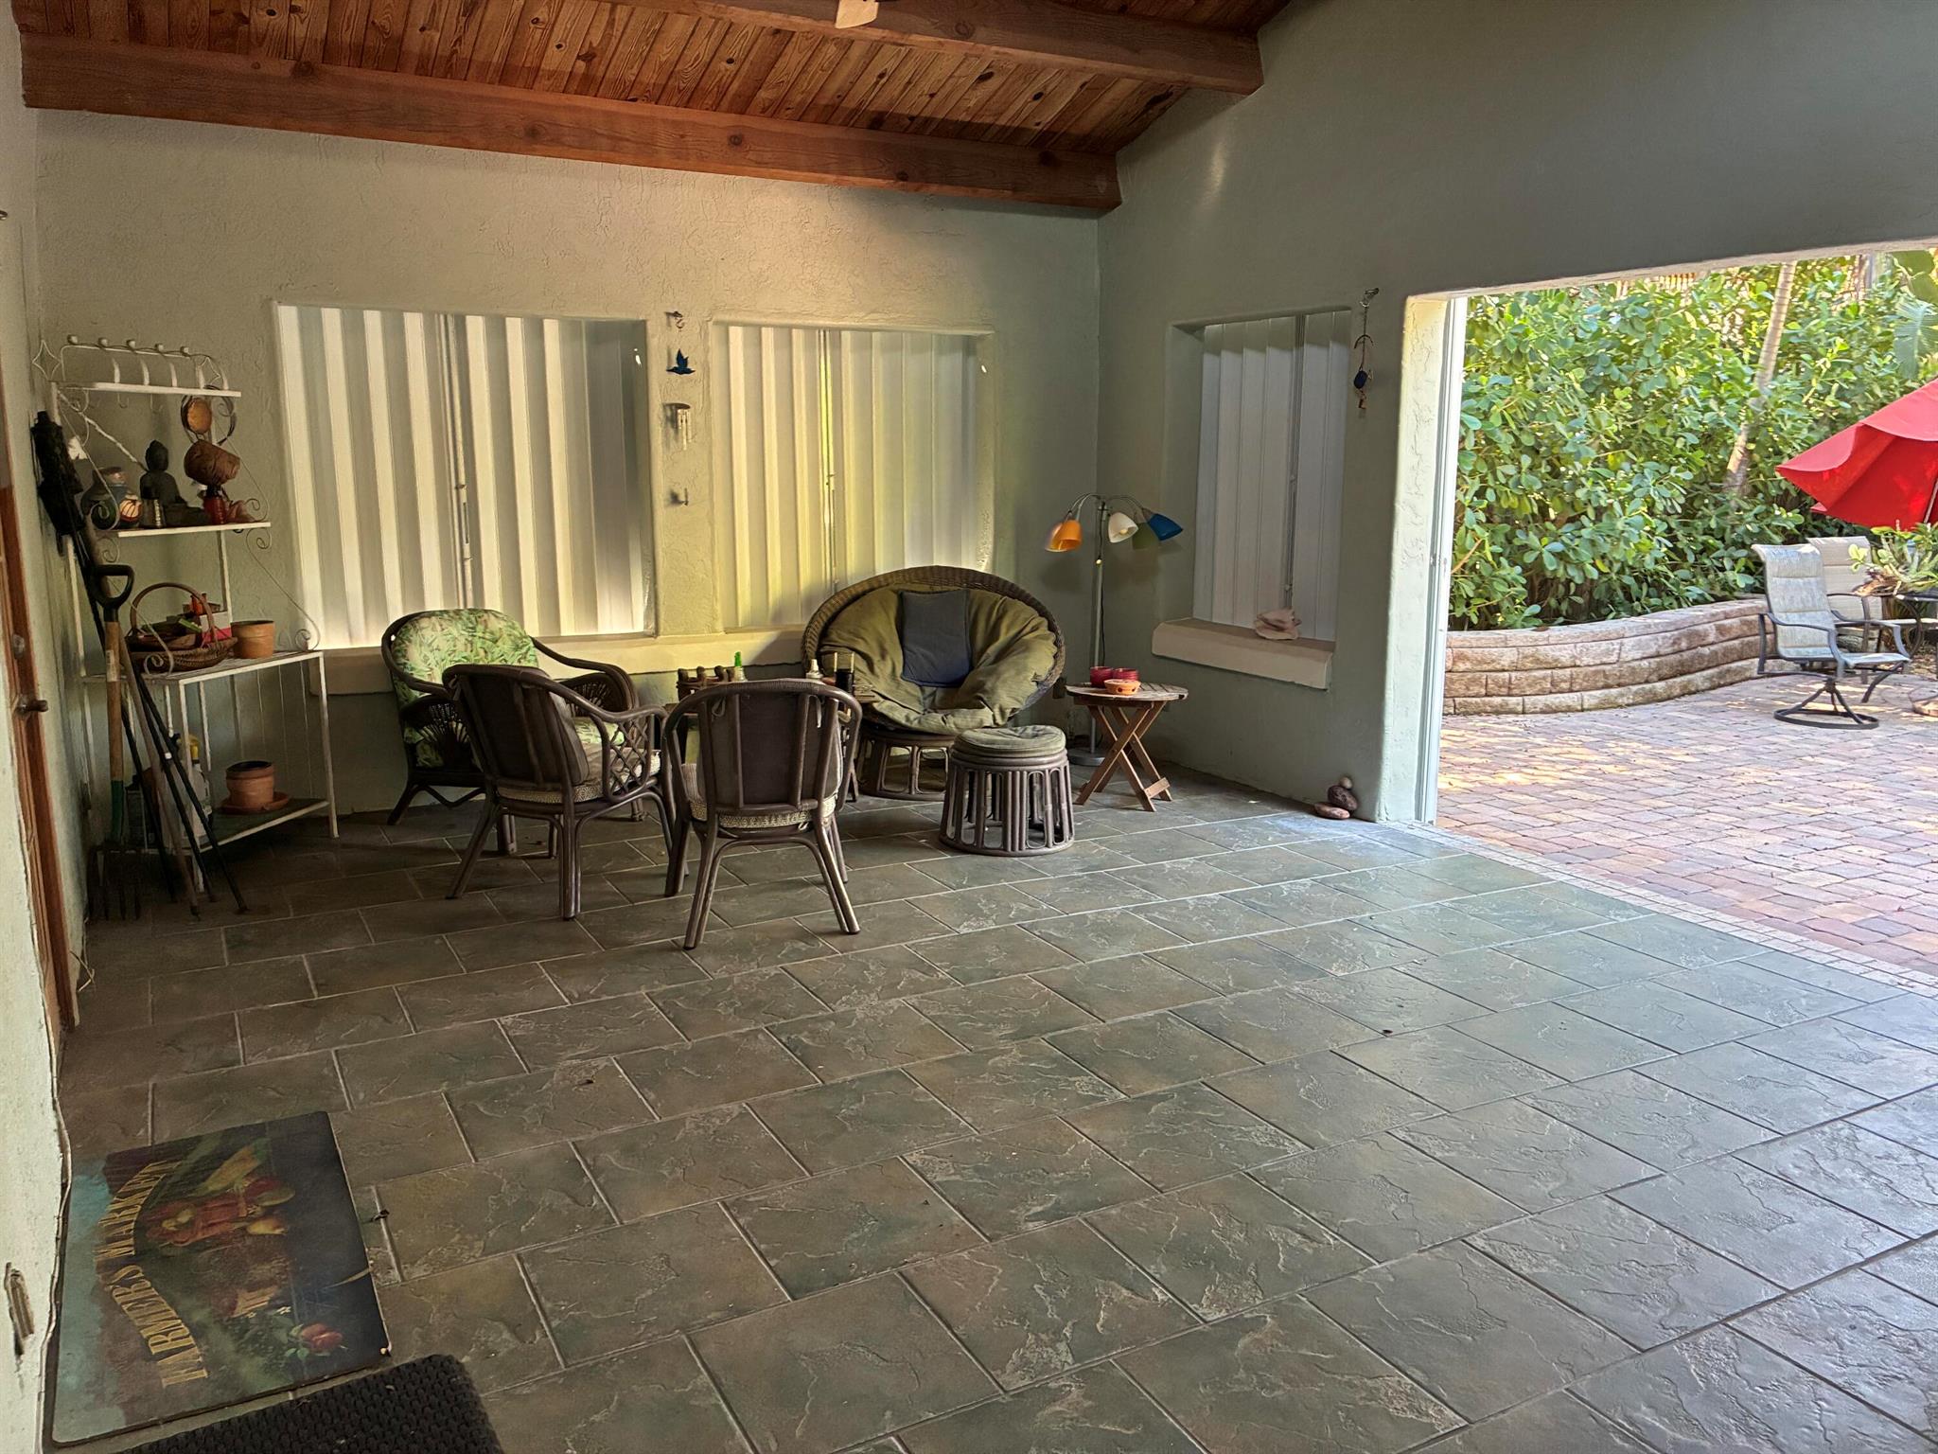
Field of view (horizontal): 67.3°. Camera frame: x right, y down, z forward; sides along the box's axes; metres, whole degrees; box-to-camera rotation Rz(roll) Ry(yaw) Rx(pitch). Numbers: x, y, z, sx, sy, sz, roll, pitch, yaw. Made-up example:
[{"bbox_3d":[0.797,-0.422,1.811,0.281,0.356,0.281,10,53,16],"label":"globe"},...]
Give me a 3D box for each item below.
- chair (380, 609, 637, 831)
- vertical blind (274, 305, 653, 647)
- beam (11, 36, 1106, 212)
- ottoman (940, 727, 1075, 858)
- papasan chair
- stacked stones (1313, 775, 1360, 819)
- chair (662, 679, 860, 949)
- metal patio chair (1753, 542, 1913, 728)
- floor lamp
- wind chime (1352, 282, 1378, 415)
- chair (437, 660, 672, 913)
[{"bbox_3d":[-1.870,-0.029,5.925,0.800,0.860,0.700,7,13,34],"label":"chair"},{"bbox_3d":[-2.097,-1.052,6.232,1.470,1.380,0.080,-6,12,-28],"label":"vertical blind"},{"bbox_3d":[-1.305,-2.499,6.168,4.570,0.240,0.170,-6,12,-28],"label":"beam"},{"bbox_3d":[0.161,0.219,5.748,0.540,0.440,0.540,0,11,-2],"label":"ottoman"},{"bbox_3d":[-0.152,-0.196,6.579,1.160,0.950,1.000,-1,11,-7],"label":"papasan chair"},{"bbox_3d":[1.548,0.302,6.149,0.130,0.175,0.190,-6,12,-28],"label":"stacked stones"},{"bbox_3d":[-0.671,0.219,4.741,0.640,0.810,0.620,-3,11,-14],"label":"chair"},{"bbox_3d":[5.062,-0.546,8.546,0.640,1.000,0.740,-5,12,-24],"label":"metal patio chair"},{"bbox_3d":[0.680,-0.487,7.127,0.660,1.320,0.500,0,11,-2],"label":"floor lamp"},{"bbox_3d":[1.568,-1.490,5.755,0.070,0.500,0.090,-5,12,-28],"label":"wind chime"},{"bbox_3d":[-1.416,0.164,5.034,0.640,0.810,0.620,5,12,24],"label":"chair"}]

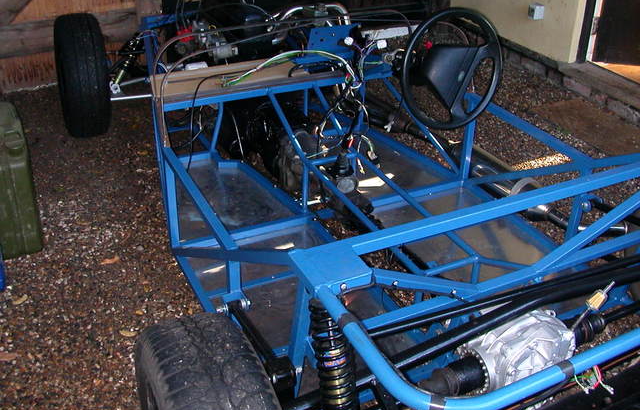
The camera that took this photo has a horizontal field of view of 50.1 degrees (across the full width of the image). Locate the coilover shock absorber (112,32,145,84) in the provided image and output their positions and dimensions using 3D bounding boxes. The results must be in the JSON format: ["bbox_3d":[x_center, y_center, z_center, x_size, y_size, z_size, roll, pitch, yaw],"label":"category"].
[{"bbox_3d":[-0.955,-0.714,3.410,0.066,0.305,0.066,21,15,-35],"label":"coilover shock absorber"}]

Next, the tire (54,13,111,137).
[{"bbox_3d":[-1.163,-0.628,3.347,0.178,0.578,0.578,-9,30,-25],"label":"tire"}]

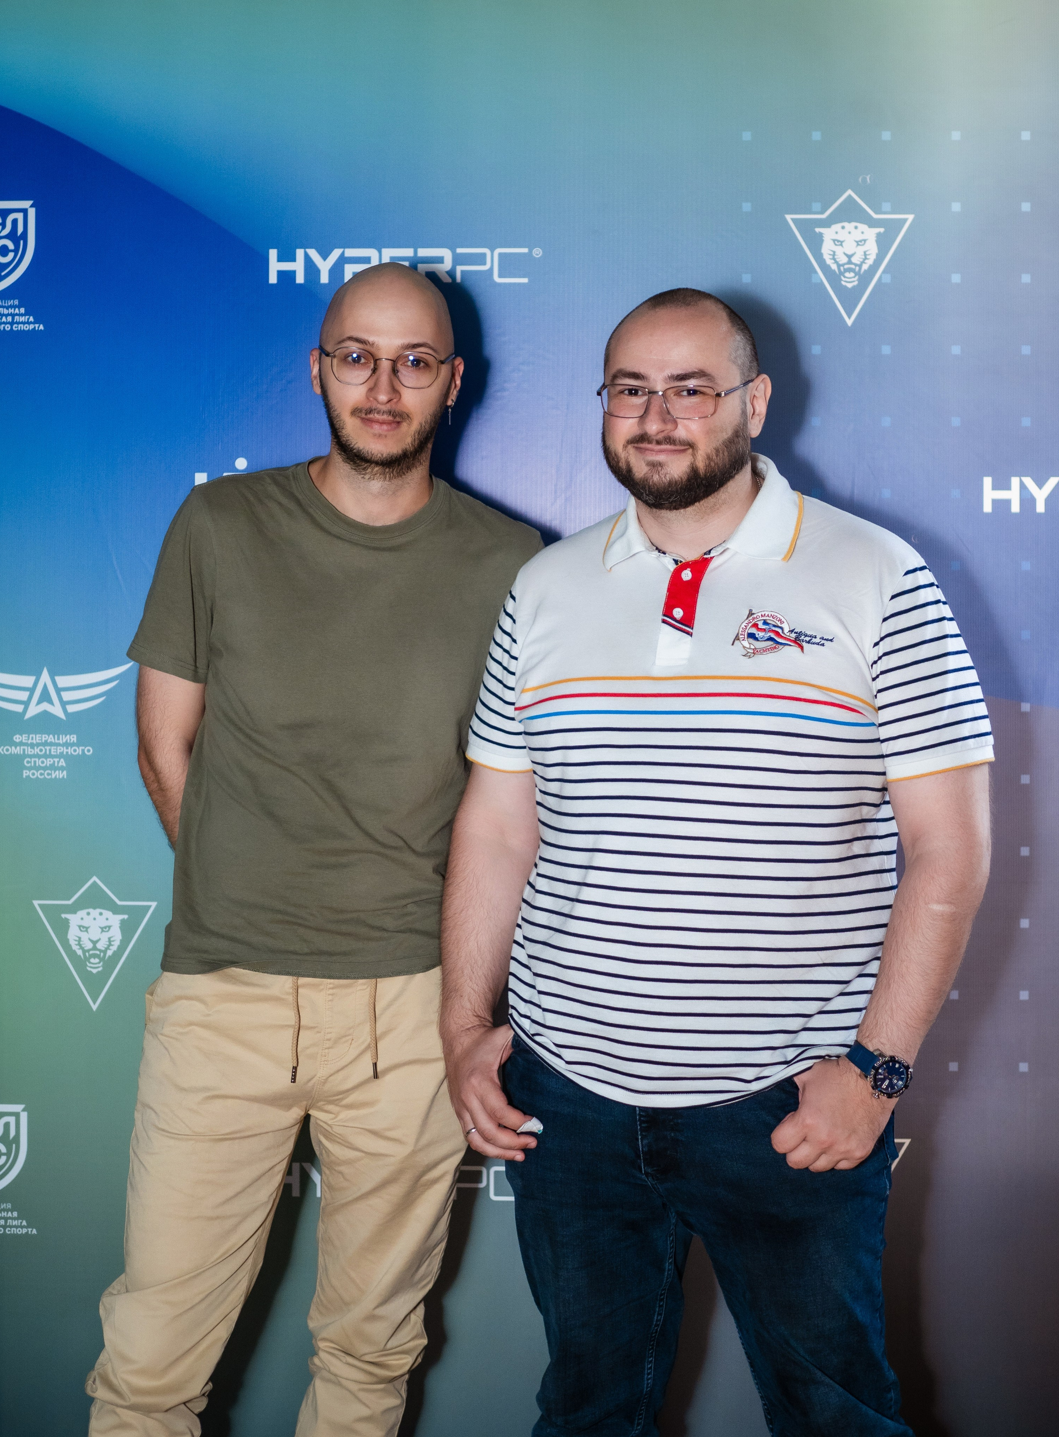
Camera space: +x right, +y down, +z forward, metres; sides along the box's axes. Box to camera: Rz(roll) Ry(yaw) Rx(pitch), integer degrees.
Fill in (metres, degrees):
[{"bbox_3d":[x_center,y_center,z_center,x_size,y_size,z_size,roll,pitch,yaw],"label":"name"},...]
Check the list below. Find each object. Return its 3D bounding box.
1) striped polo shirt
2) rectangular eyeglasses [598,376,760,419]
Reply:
[{"bbox_3d":[0.213,0.052,2.260,0.570,0.690,0.320,0,-1,21],"label":"striped polo shirt"},{"bbox_3d":[0.163,-0.353,2.259,0.143,0.042,0.143,4,19,24],"label":"rectangular eyeglasses"}]

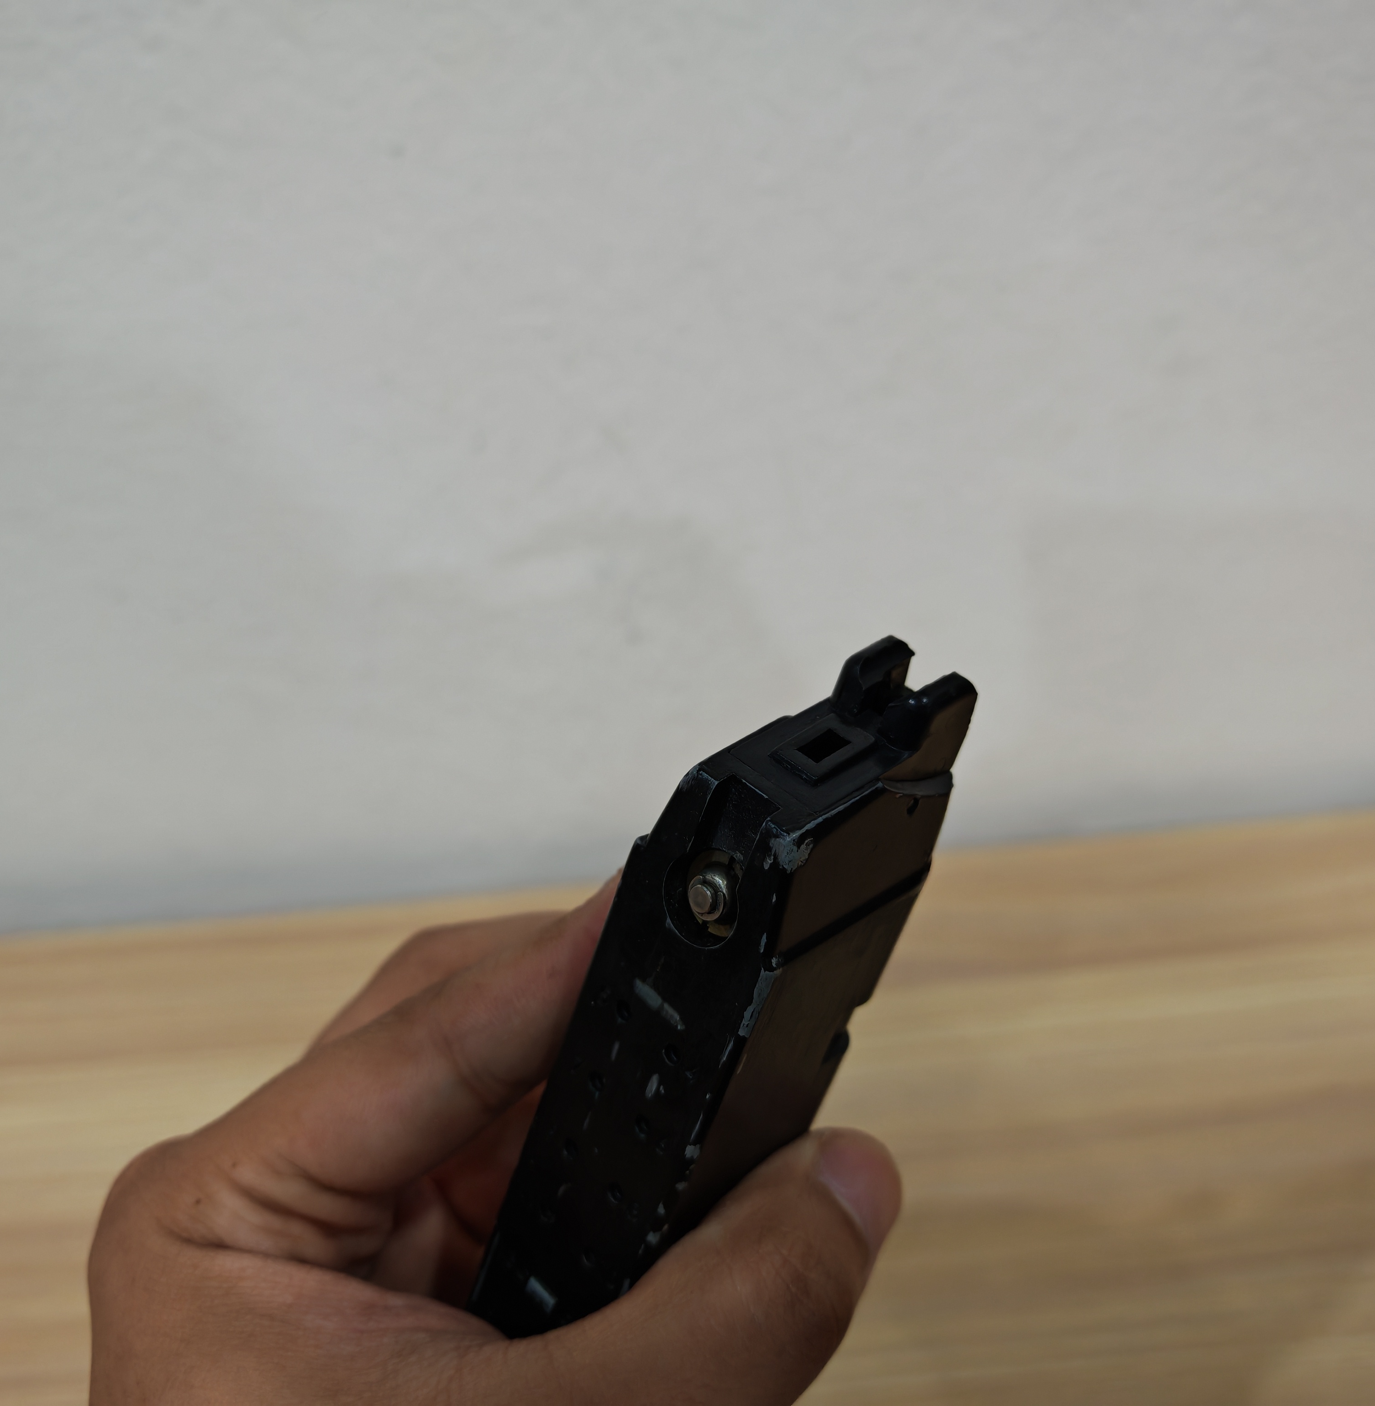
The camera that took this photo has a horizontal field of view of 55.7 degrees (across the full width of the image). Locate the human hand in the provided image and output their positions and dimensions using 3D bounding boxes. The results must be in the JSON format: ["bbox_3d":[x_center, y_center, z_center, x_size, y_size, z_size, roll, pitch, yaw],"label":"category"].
[{"bbox_3d":[-0.030,0.086,0.195,0.115,0.135,0.085,7,-3,-15],"label":"human hand"}]

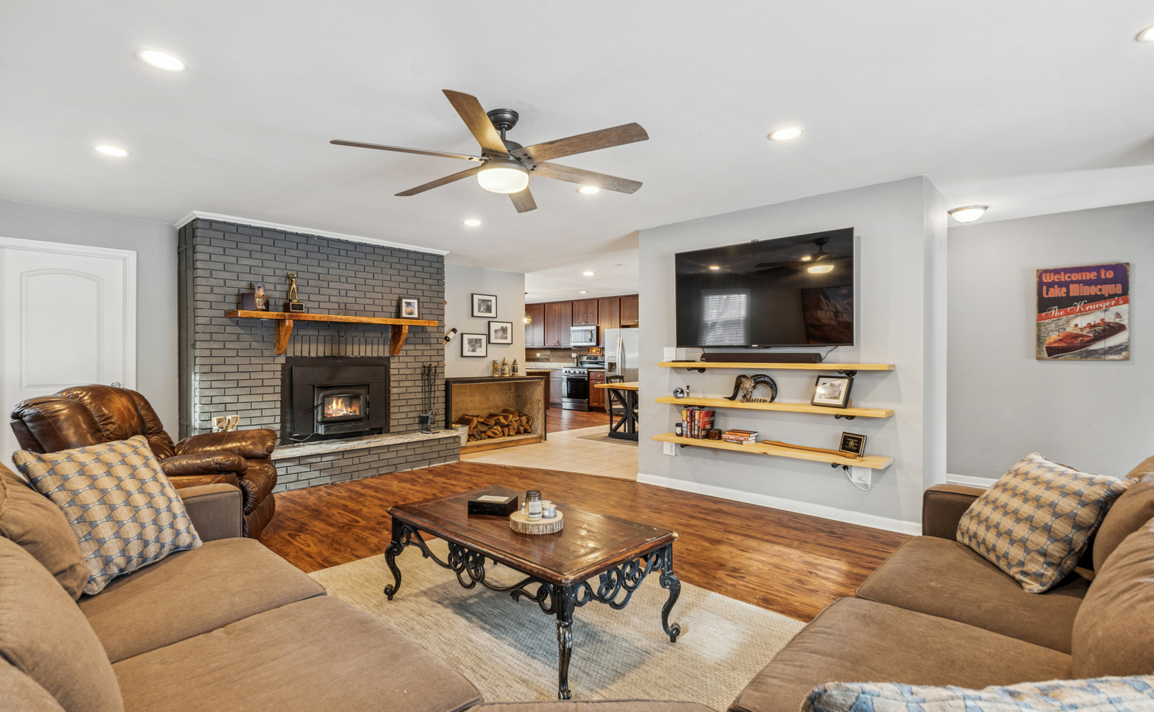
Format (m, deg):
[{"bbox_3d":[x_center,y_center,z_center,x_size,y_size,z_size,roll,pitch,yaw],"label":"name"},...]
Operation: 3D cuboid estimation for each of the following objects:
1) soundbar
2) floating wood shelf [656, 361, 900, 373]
[{"bbox_3d":[1.446,0.015,4.070,0.960,0.080,0.090,0,0,41],"label":"soundbar"},{"bbox_3d":[1.466,0.075,4.051,1.770,0.039,0.250,0,0,41],"label":"floating wood shelf"}]

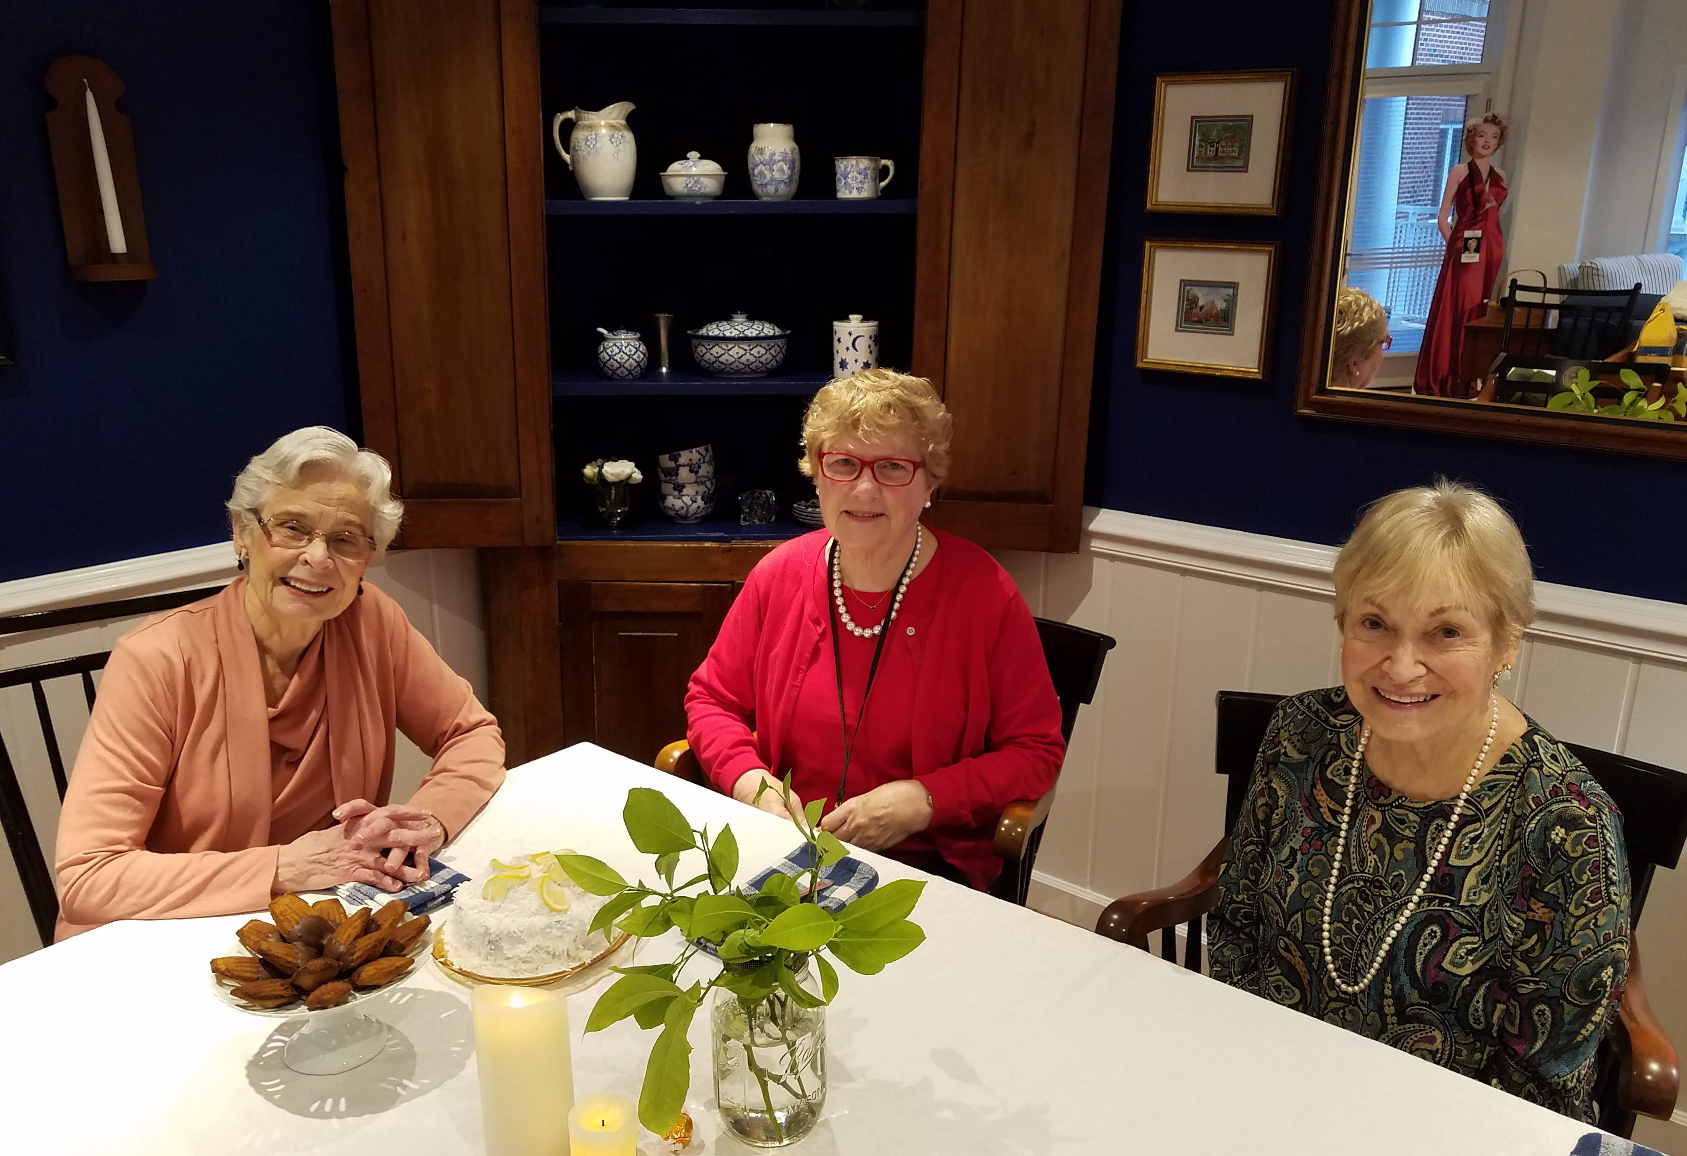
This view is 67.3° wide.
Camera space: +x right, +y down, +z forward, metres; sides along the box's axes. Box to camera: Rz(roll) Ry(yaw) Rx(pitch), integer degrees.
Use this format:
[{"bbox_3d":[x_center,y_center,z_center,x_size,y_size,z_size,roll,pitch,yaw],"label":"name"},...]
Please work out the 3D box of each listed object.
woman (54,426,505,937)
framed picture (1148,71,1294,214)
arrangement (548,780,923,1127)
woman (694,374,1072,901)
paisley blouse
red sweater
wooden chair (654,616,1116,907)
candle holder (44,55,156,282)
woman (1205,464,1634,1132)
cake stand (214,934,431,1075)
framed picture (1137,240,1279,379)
[{"bbox_3d":[-0.725,0.439,1.639,0.510,1.230,0.660,-12,20,-38],"label":"woman"},{"bbox_3d":[0.639,-0.738,2.158,0.238,0.224,0.022,13,20,36],"label":"framed picture"},{"bbox_3d":[-0.072,0.287,0.993,0.300,0.300,0.270,1,15,0],"label":"arrangement"},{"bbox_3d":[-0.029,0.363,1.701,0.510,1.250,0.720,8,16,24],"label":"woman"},{"bbox_3d":[0.575,0.398,1.298,0.430,0.570,0.350,12,18,35],"label":"paisley blouse"},{"bbox_3d":[0.034,0.227,1.768,0.490,0.580,0.360,8,16,22],"label":"red sweater"},{"bbox_3d":[0.060,0.523,2.060,0.600,0.870,0.560,8,17,22],"label":"wooden chair"},{"bbox_3d":[-1.058,-0.586,1.822,0.088,0.315,0.118,14,20,40],"label":"candle holder"},{"bbox_3d":[0.606,0.504,1.435,0.470,1.270,0.670,10,18,28],"label":"woman"},{"bbox_3d":[-0.470,0.389,1.167,0.184,0.095,0.184,1,16,0],"label":"cake stand"},{"bbox_3d":[0.638,-0.474,2.229,0.239,0.223,0.022,13,20,36],"label":"framed picture"}]

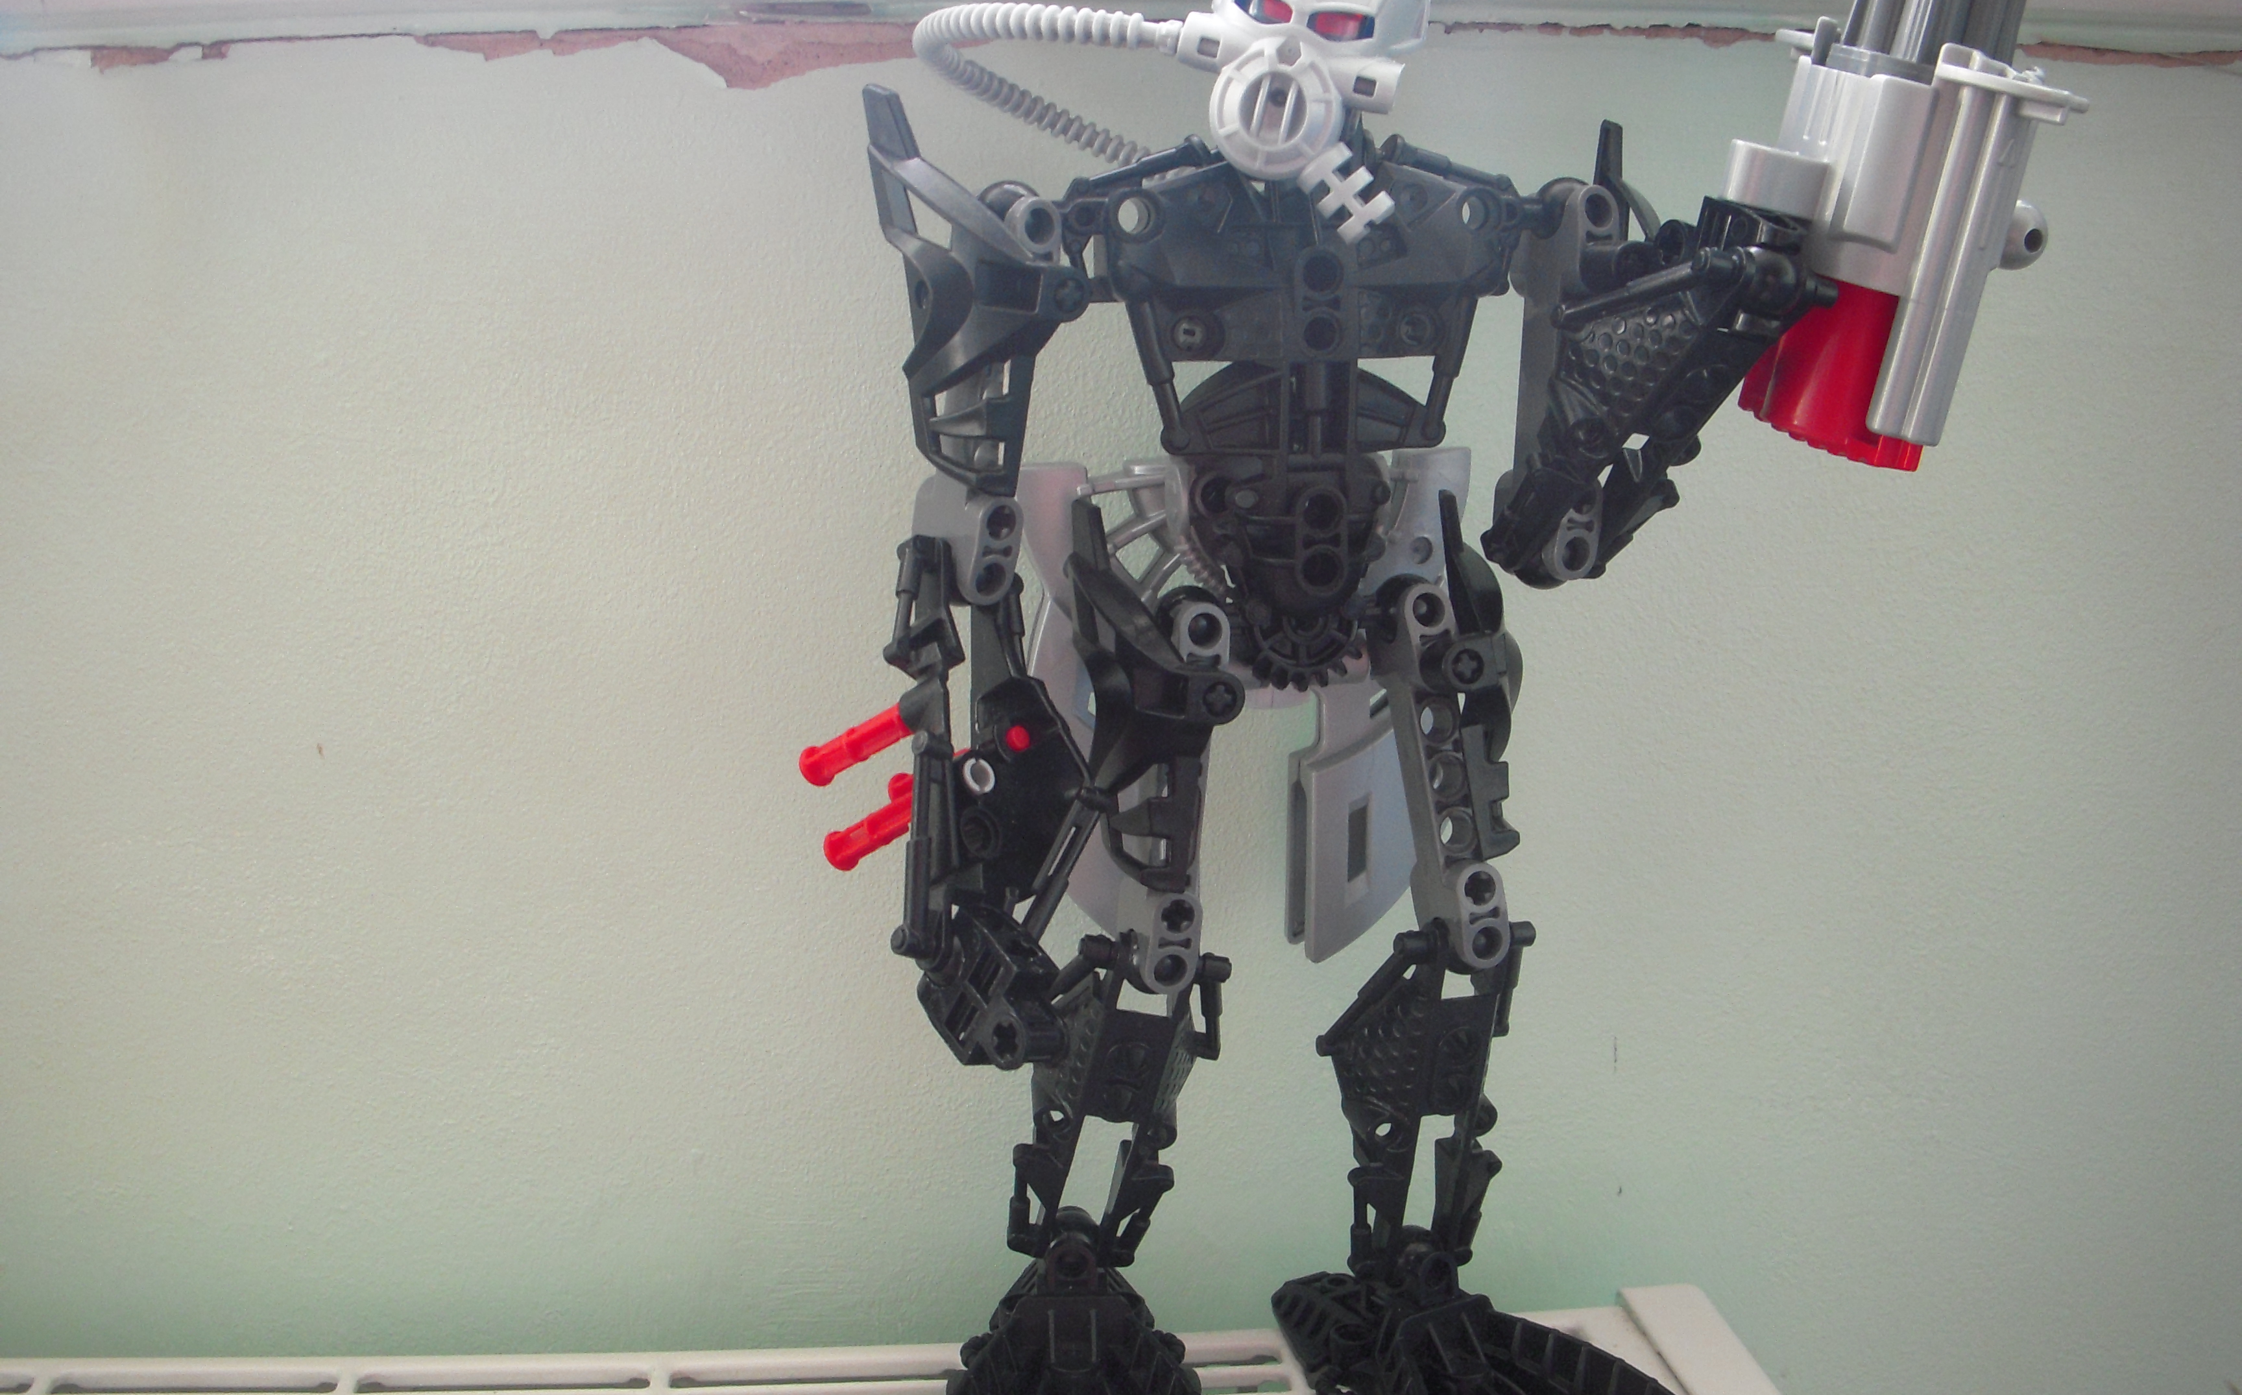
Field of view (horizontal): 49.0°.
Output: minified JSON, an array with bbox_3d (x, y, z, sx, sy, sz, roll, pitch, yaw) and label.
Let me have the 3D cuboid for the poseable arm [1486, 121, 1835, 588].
[{"bbox_3d":[0.071,-0.046,0.331,0.043,0.060,0.043,-1,13,-6],"label":"poseable arm"}]

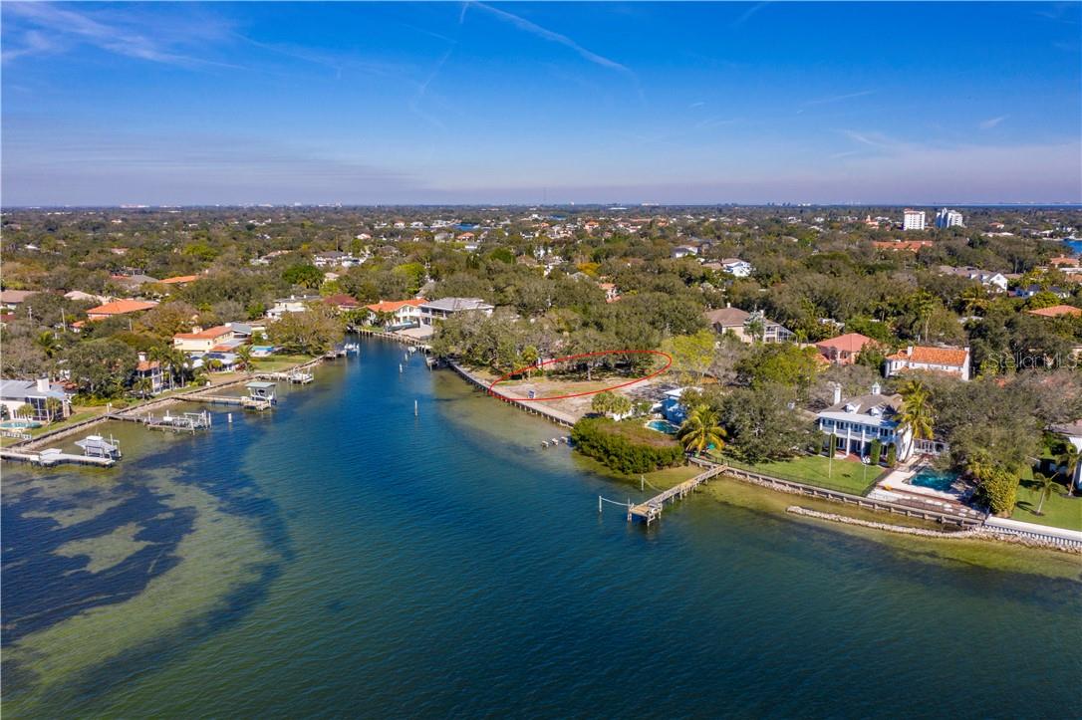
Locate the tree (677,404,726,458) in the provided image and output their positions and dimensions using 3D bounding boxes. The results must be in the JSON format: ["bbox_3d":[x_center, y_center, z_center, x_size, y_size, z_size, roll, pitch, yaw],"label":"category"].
[{"bbox_3d":[28.525,12.549,149.108,7.900,8.800,7.900,0,11,0],"label":"tree"}]

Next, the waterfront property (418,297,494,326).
[{"bbox_3d":[-31.200,-17.951,311.468,19.000,9.400,22.000,-9,14,-41],"label":"waterfront property"}]

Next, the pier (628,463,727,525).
[{"bbox_3d":[23.791,20.651,133.434,3.800,2.600,29.500,9,14,40],"label":"pier"}]

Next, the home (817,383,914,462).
[{"bbox_3d":[58.044,10.456,148.519,13.200,11.400,12.500,8,13,37],"label":"home"}]

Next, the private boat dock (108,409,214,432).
[{"bbox_3d":[-80.660,12.453,175.600,24.500,3.300,7.000,3,11,18],"label":"private boat dock"}]

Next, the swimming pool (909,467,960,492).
[{"bbox_3d":[63.758,19.520,134.339,6.300,1.500,10.300,9,14,39],"label":"swimming pool"}]

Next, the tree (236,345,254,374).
[{"bbox_3d":[-75.555,-0.113,215.864,4.800,7.800,4.800,-4,11,-20],"label":"tree"}]

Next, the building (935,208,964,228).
[{"bbox_3d":[582.800,-199.692,1200.138,29.000,35.000,26.000,-2,11,-13],"label":"building"}]

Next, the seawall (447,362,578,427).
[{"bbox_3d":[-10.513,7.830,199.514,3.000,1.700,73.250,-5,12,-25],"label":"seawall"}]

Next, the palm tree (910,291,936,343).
[{"bbox_3d":[116.306,-12.375,253.114,6.800,17.200,6.800,4,11,20],"label":"palm tree"}]

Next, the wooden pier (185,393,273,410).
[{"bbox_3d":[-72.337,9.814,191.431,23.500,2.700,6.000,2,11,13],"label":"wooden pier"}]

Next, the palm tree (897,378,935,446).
[{"bbox_3d":[63.409,10.424,143.528,6.800,13.500,6.800,4,11,20],"label":"palm tree"}]

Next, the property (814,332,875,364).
[{"bbox_3d":[85.200,-2.828,231.790,13.000,8.800,14.200,-4,11,-22],"label":"property"}]

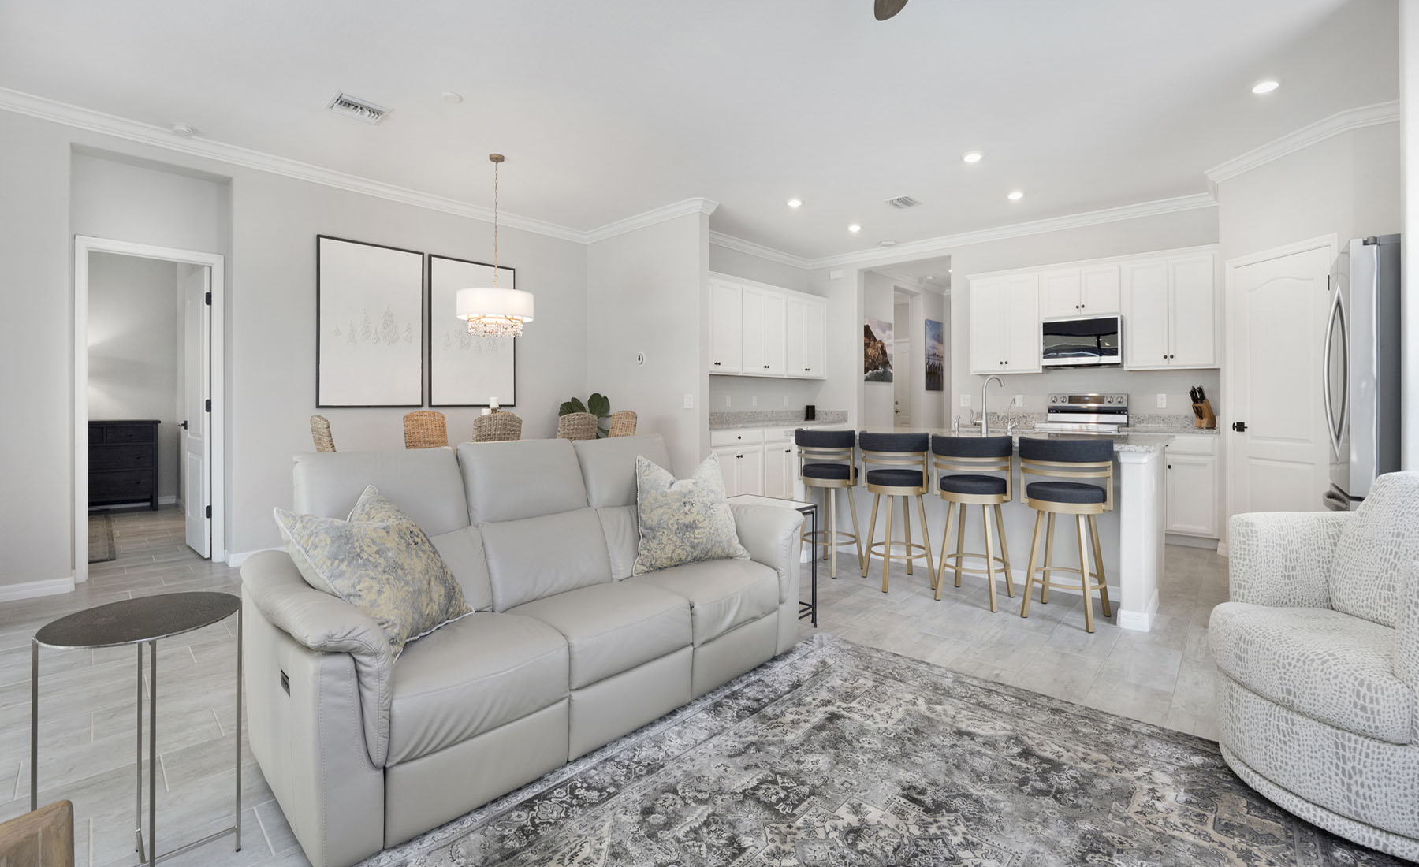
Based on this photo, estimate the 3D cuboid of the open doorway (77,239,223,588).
[{"bbox_3d":[-3.999,-0.177,4.262,0.130,2.270,0.800,2,3,42],"label":"open doorway"}]

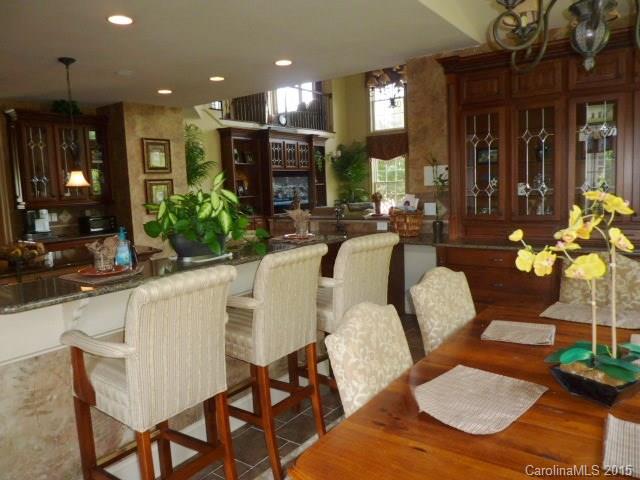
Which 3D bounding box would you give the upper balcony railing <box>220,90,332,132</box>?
[{"bbox_3d":[-0.897,-3.293,11.305,0.100,1.020,4.100,2,8,37],"label":"upper balcony railing"}]

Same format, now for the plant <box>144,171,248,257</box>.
[{"bbox_3d":[-0.762,-0.169,2.846,0.540,0.540,0.600,2,8,37],"label":"plant"}]

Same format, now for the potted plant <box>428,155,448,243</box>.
[{"bbox_3d":[1.190,-0.413,4.652,0.200,0.880,0.200,2,8,37],"label":"potted plant"}]

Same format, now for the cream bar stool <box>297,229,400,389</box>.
[{"bbox_3d":[0.152,0.552,3.077,0.540,1.170,0.580,-9,9,-44],"label":"cream bar stool"}]

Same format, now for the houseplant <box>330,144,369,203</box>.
[{"bbox_3d":[0.752,-1.220,11.505,0.900,2.350,0.950,-2,6,0],"label":"houseplant"}]

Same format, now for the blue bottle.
[{"bbox_3d":[-1.085,0.031,2.521,0.095,0.230,0.065,-6,7,-29],"label":"blue bottle"}]

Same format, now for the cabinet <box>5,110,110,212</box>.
[{"bbox_3d":[-3.799,-1.138,6.694,0.360,1.310,1.270,2,8,37],"label":"cabinet"}]

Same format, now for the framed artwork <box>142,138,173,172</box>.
[{"bbox_3d":[-2.538,-1.309,7.172,0.040,0.530,0.510,2,8,37],"label":"framed artwork"}]

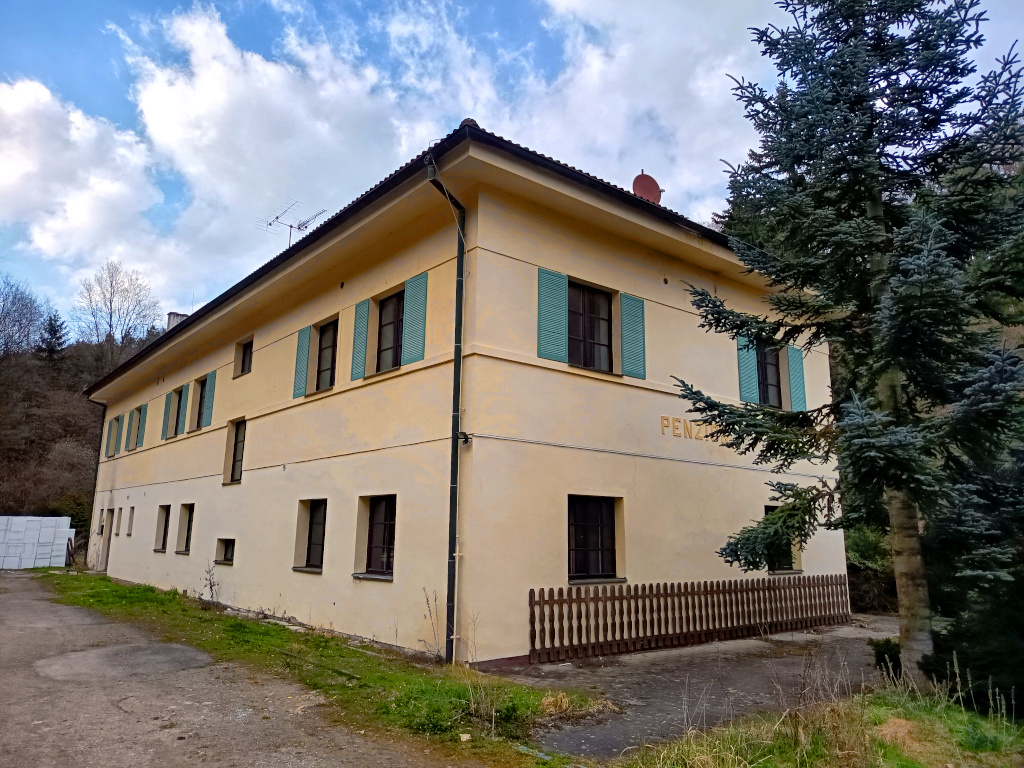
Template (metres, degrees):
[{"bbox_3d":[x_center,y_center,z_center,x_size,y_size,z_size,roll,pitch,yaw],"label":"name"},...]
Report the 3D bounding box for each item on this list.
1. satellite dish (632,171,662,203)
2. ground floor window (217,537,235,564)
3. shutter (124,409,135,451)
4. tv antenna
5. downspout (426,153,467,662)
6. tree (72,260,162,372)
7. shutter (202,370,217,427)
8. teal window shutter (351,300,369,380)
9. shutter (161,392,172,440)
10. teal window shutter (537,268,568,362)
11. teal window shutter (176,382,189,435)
[{"bbox_3d":[3.210,-4.484,16.276,0.800,0.880,0.450,8,-14,-31],"label":"satellite dish"},{"bbox_3d":[-6.458,3.837,16.336,0.180,0.500,1.140,11,-16,-40],"label":"ground floor window"},{"bbox_3d":[-13.386,1.646,24.817,0.050,1.426,0.582,11,-15,-39],"label":"shutter"},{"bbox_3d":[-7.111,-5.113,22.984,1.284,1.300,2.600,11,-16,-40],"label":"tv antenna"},{"bbox_3d":[-0.982,0.184,9.740,0.669,6.868,0.097,11,-15,-39],"label":"downspout"},{"bbox_3d":[-40.107,-6.744,72.000,8.500,11.300,8.500,7,-14,-29],"label":"tree"},{"bbox_3d":[-7.938,0.408,18.583,0.050,1.445,0.640,11,-15,-39],"label":"shutter"},{"bbox_3d":[-2.712,-0.784,12.705,0.050,1.440,0.570,11,-16,-40],"label":"teal window shutter"},{"bbox_3d":[-10.396,0.977,21.391,0.050,1.440,0.600,11,-16,-40],"label":"shutter"},{"bbox_3d":[0.648,-1.064,11.099,0.610,1.440,0.050,10,-15,-36],"label":"teal window shutter"},{"bbox_3d":[-9.310,0.720,20.165,0.050,1.440,0.600,11,-16,-40],"label":"teal window shutter"}]

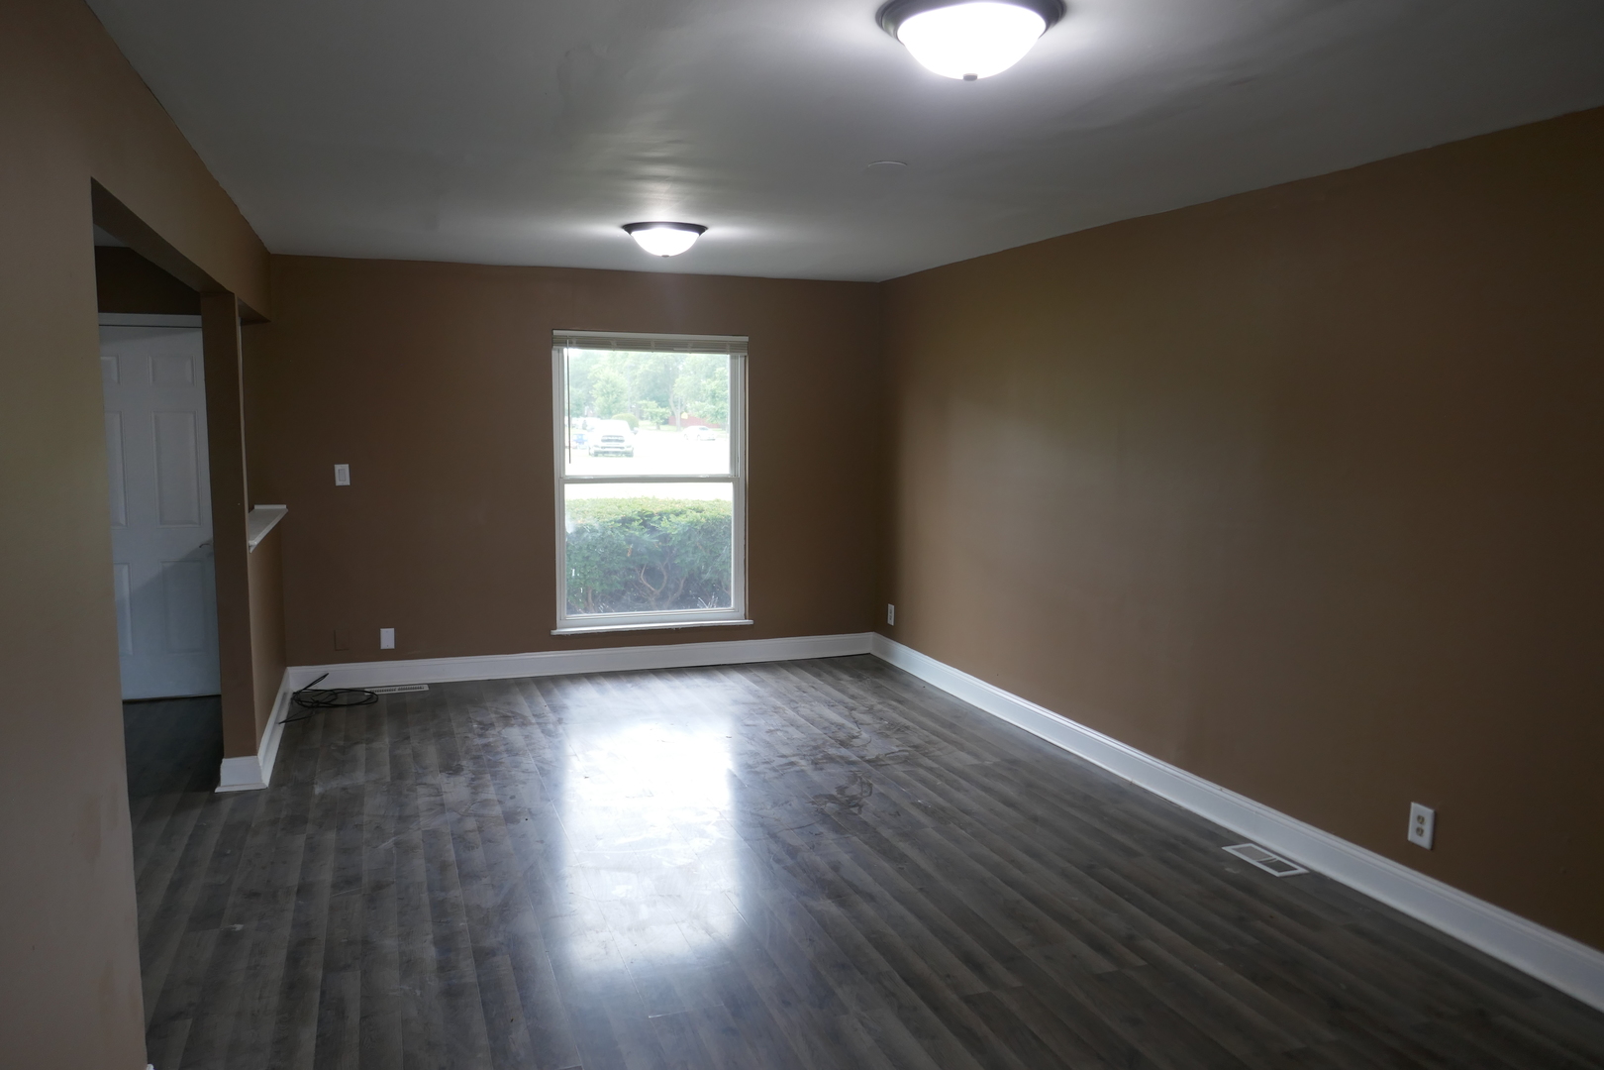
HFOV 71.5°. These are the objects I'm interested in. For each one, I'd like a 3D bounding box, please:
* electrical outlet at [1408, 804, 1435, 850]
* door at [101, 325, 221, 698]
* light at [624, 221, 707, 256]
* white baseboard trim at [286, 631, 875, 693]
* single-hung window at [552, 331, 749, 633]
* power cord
[{"bbox_3d":[1.965,0.924,3.531,0.012,0.121,0.077,-2,7,-22],"label":"electrical outlet"},{"bbox_3d":[-3.561,-0.100,6.029,0.880,2.020,0.045,-2,7,-18],"label":"door"},{"bbox_3d":[-0.624,-1.332,5.103,0.385,0.132,0.385,-2,7,-18],"label":"light"},{"bbox_3d":[-1.201,0.765,6.811,3.530,0.151,0.020,-2,7,-18],"label":"white baseboard trim"},{"bbox_3d":[-0.912,-0.319,6.832,1.190,1.790,0.130,-2,7,-18],"label":"single-hung window"},{"bbox_3d":[-2.516,0.866,5.967,0.460,0.130,0.750,-2,7,-18],"label":"power cord"}]

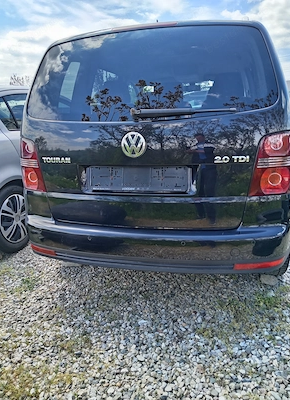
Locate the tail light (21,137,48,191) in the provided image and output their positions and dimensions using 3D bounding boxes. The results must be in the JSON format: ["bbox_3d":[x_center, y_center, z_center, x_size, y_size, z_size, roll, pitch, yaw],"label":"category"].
[{"bbox_3d":[-0.667,-0.217,1.891,0.260,0.315,0.190,1,15,13],"label":"tail light"}]

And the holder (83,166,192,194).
[{"bbox_3d":[-0.041,-0.107,1.600,0.535,0.132,0.025,1,11,13],"label":"holder"}]

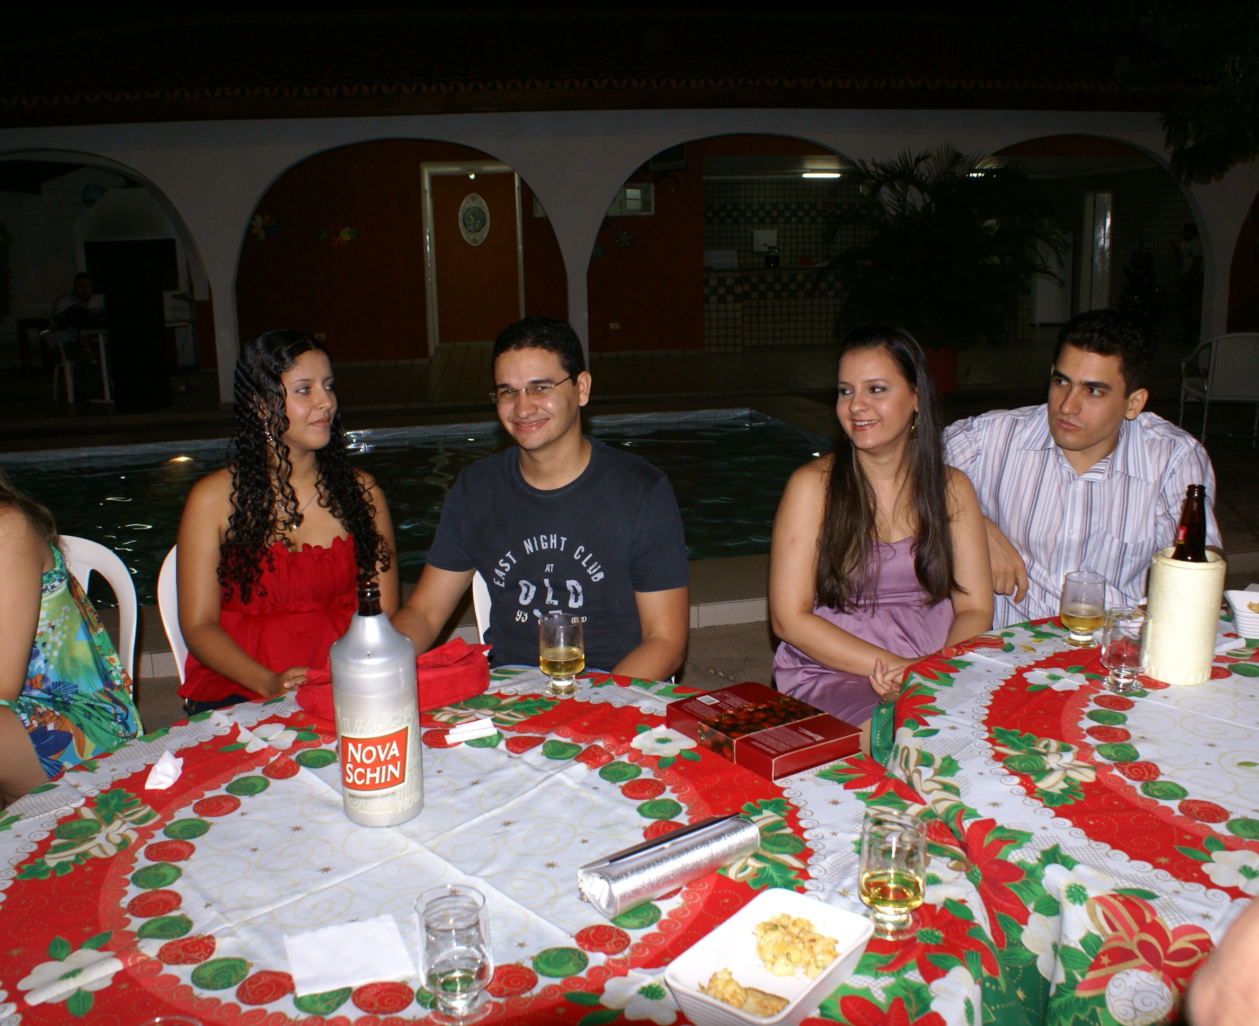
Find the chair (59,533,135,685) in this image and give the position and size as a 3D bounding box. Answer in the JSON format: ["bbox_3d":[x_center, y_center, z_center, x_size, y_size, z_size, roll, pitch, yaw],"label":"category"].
[{"bbox_3d":[-1.155,0.541,2.061,0.460,0.880,0.530,6,15,29],"label":"chair"}]

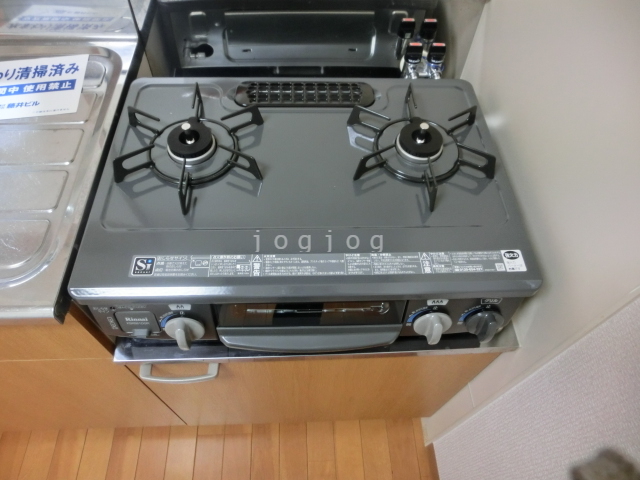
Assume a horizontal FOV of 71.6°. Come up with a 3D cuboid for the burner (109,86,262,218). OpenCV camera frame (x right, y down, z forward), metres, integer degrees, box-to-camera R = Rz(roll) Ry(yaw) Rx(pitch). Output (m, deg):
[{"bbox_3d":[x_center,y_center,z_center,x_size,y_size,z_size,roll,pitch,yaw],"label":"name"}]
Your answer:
[{"bbox_3d":[-0.179,-0.137,0.621,0.200,0.037,0.228,-1,56,-2],"label":"burner"}]

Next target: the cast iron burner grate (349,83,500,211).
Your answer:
[{"bbox_3d":[0.144,-0.141,0.634,0.200,0.037,0.228,-1,56,-2],"label":"cast iron burner grate"}]

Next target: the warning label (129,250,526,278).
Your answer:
[{"bbox_3d":[0.015,0.029,0.556,0.494,0.002,0.030,-1,56,-3],"label":"warning label"}]

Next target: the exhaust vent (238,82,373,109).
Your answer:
[{"bbox_3d":[-0.023,-0.235,0.709,0.223,0.016,0.061,-1,56,-2],"label":"exhaust vent"}]

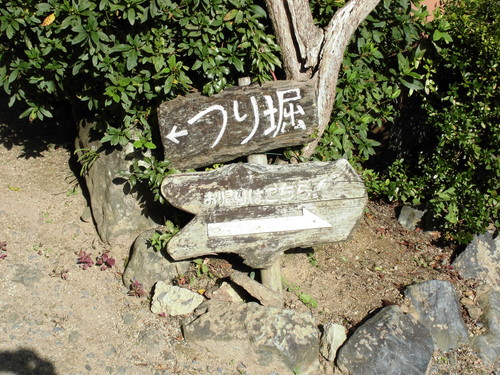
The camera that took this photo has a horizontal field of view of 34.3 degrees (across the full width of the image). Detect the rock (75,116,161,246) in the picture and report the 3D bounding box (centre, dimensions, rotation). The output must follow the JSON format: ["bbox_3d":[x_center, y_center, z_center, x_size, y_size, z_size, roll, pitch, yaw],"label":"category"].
[{"bbox_3d":[-0.498,-0.027,3.105,0.241,0.425,0.265,4,26,9],"label":"rock"}]

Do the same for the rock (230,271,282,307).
[{"bbox_3d":[0.021,0.334,2.686,0.162,0.045,0.068,17,31,31],"label":"rock"}]

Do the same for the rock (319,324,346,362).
[{"bbox_3d":[0.251,0.469,2.467,0.086,0.093,0.086,0,26,0],"label":"rock"}]

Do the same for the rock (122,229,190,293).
[{"bbox_3d":[-0.325,0.258,2.846,0.198,0.141,0.168,7,27,13],"label":"rock"}]

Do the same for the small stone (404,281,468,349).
[{"bbox_3d":[0.583,0.400,2.541,0.141,0.153,0.141,-9,27,-18],"label":"small stone"}]

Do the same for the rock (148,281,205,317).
[{"bbox_3d":[-0.239,0.369,2.699,0.179,0.070,0.134,0,26,0],"label":"rock"}]

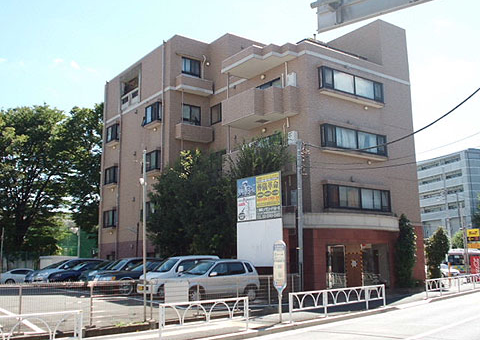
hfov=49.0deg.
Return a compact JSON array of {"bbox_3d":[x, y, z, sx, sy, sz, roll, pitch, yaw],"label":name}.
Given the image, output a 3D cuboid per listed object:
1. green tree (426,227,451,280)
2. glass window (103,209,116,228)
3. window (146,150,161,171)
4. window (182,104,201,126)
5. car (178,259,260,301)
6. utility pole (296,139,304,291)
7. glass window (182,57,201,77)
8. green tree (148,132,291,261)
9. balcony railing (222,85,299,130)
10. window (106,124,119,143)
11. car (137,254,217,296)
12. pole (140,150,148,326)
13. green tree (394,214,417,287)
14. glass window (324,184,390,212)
[{"bbox_3d":[10.669,4.676,28.395,1.350,3.400,1.300,7,-12,-36],"label":"green tree"},{"bbox_3d":[-8.532,3.254,34.764,0.300,1.100,1.650,6,-12,-37],"label":"glass window"},{"bbox_3d":[-4.965,-0.442,30.085,0.270,1.060,1.460,7,-12,-36],"label":"window"},{"bbox_3d":[-2.804,-3.209,30.857,1.300,1.130,0.140,6,-12,-37],"label":"window"},{"bbox_3d":[-0.942,4.047,19.361,3.500,1.550,1.520,5,-11,-31],"label":"car"},{"bbox_3d":[2.440,1.917,21.225,0.210,6.550,0.210,9,-14,-36],"label":"utility pole"},{"bbox_3d":[-2.856,-6.107,31.349,1.330,1.050,0.140,6,-12,-37],"label":"glass window"},{"bbox_3d":[-1.285,2.367,25.095,5.200,7.200,7.000,7,-12,-36],"label":"green tree"},{"bbox_3d":[0.981,-3.179,26.941,1.620,1.370,4.200,6,-12,-37],"label":"balcony railing"},{"bbox_3d":[-8.590,-2.498,35.713,0.300,1.130,1.650,6,-12,-37],"label":"window"},{"bbox_3d":[-2.504,4.442,21.847,3.420,1.660,1.490,6,-12,-34],"label":"car"},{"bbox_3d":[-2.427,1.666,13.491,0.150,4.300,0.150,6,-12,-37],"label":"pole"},{"bbox_3d":[8.300,4.115,26.197,1.150,3.800,1.100,7,-12,-36],"label":"green tree"},{"bbox_3d":[5.790,1.431,25.595,4.550,1.060,0.270,7,-12,-36],"label":"glass window"}]

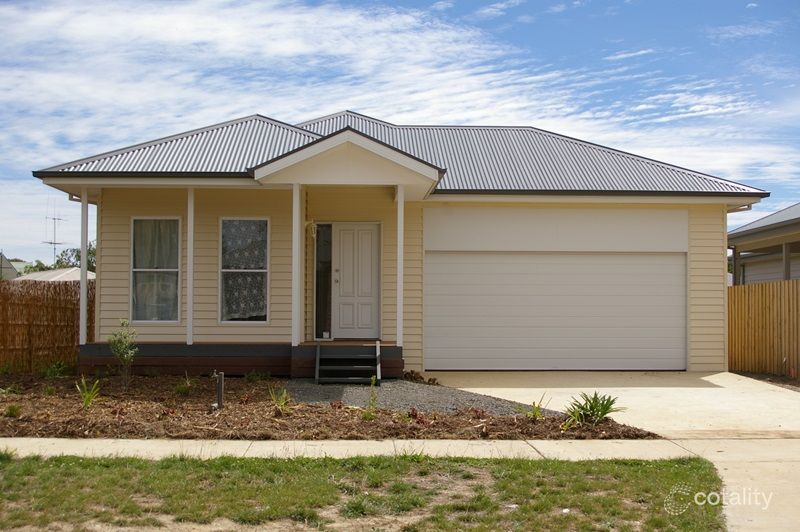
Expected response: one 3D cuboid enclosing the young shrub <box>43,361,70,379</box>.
[{"bbox_3d":[-5.467,1.646,16.995,0.430,0.279,0.430,0,-2,-2],"label":"young shrub"}]

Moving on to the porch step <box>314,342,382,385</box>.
[{"bbox_3d":[-0.769,1.486,16.199,0.990,0.590,0.750,0,-2,-2],"label":"porch step"}]

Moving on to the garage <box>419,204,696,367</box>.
[{"bbox_3d":[2.680,0.499,21.585,4.780,2.910,5.200,0,-2,-2],"label":"garage"}]

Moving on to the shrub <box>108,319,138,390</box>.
[{"bbox_3d":[-3.940,1.259,15.216,0.428,1.020,0.428,0,-2,-2],"label":"shrub"}]

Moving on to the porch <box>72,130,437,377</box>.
[{"bbox_3d":[-2.375,-0.137,17.574,5.800,3.880,2.420,0,-2,-2],"label":"porch"}]

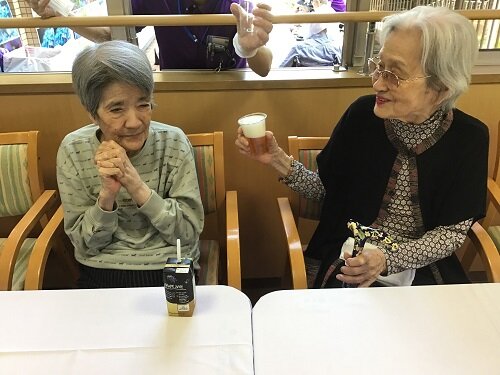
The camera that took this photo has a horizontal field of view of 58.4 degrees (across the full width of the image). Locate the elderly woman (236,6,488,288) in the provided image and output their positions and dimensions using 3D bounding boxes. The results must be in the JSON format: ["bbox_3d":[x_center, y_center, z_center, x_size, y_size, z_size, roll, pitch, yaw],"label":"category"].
[{"bbox_3d":[0.267,0.151,1.251,0.600,1.210,0.620,3,24,7],"label":"elderly woman"}]

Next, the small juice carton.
[{"bbox_3d":[-0.129,0.186,0.837,0.048,0.100,0.039,0,24,2],"label":"small juice carton"}]

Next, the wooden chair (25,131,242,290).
[{"bbox_3d":[-0.302,0.278,1.474,0.560,0.810,0.570,-2,24,-2],"label":"wooden chair"}]

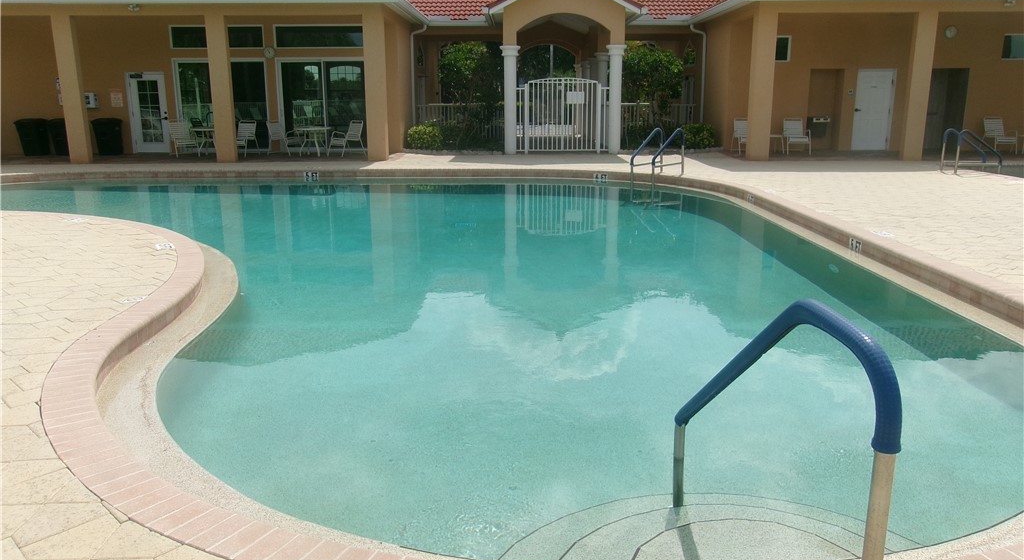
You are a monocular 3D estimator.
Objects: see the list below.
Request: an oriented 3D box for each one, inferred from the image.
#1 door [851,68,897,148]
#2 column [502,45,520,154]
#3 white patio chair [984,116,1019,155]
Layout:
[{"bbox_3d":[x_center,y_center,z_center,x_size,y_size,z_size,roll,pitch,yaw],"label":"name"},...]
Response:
[{"bbox_3d":[9.313,-4.418,20.644,1.000,2.080,0.080,0,13,0],"label":"door"},{"bbox_3d":[-0.039,-4.588,20.442,0.500,2.680,0.500,0,13,0],"label":"column"},{"bbox_3d":[11.817,-3.503,19.339,0.600,0.870,0.680,-2,13,-8],"label":"white patio chair"}]

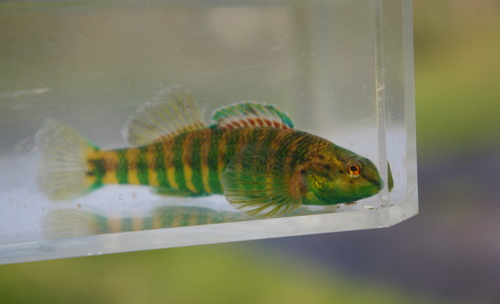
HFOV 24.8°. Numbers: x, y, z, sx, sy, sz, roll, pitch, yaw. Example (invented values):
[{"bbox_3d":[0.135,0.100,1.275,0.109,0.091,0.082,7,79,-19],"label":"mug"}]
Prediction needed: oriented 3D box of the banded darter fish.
[{"bbox_3d":[-0.008,-0.001,0.193,0.062,0.021,0.014,3,7,17],"label":"banded darter fish"}]

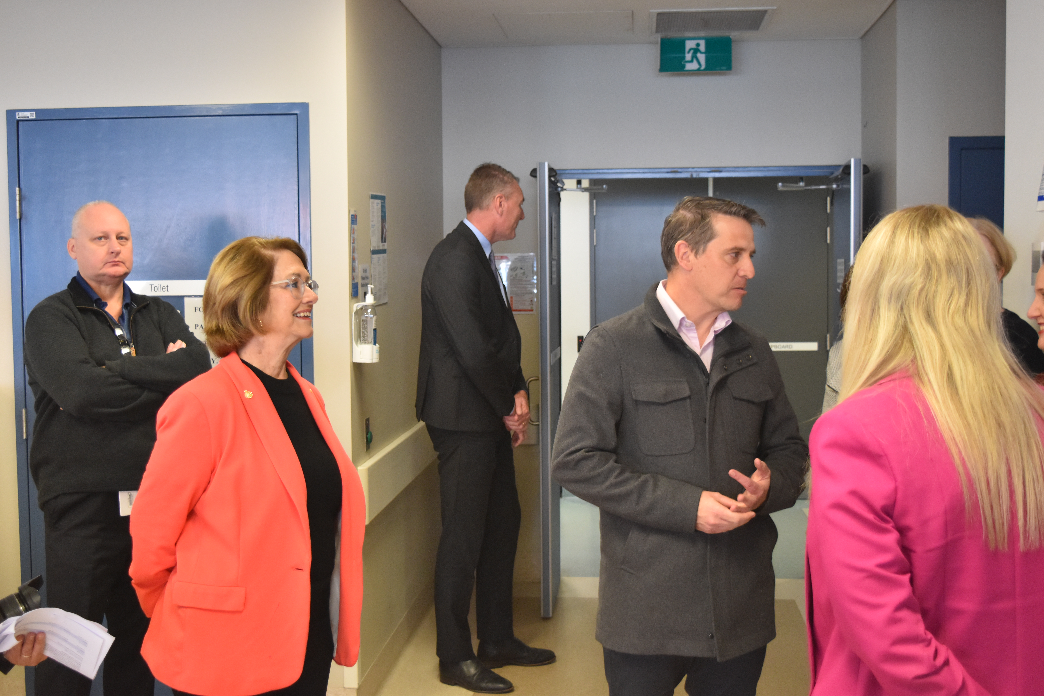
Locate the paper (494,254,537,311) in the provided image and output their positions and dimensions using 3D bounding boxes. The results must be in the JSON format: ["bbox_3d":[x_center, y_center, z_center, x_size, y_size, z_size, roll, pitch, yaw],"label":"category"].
[{"bbox_3d":[-0.037,-0.318,6.182,0.216,0.302,0.008,0,4,5],"label":"paper"}]

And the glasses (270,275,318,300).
[{"bbox_3d":[-0.520,-0.119,2.622,0.140,0.046,0.138,-8,1,18],"label":"glasses"}]

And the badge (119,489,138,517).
[{"bbox_3d":[-1.157,0.446,3.647,0.060,0.085,0.006,-2,4,-23],"label":"badge"}]

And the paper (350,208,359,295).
[{"bbox_3d":[-0.565,-0.321,4.251,0.008,0.300,0.145,0,4,5],"label":"paper"}]

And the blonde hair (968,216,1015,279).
[{"bbox_3d":[1.228,-0.265,3.350,0.205,0.195,0.190,-3,4,-35],"label":"blonde hair"}]

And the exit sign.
[{"bbox_3d":[0.832,-1.408,5.958,0.338,0.165,0.050,0,3,5],"label":"exit sign"}]

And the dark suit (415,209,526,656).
[{"bbox_3d":[-0.187,0.365,4.804,0.400,1.680,0.520,-1,3,-3],"label":"dark suit"}]

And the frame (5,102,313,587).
[{"bbox_3d":[-1.209,0.250,4.264,1.040,2.120,0.140,0,3,5],"label":"frame"}]

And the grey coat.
[{"bbox_3d":[0.353,0.267,2.790,0.570,0.815,0.380,-2,3,-19],"label":"grey coat"}]

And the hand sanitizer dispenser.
[{"bbox_3d":[-0.528,-0.085,4.255,0.085,0.266,0.090,0,3,5],"label":"hand sanitizer dispenser"}]

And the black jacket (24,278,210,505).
[{"bbox_3d":[-1.222,0.123,3.775,0.530,0.670,0.360,-2,4,-26],"label":"black jacket"}]

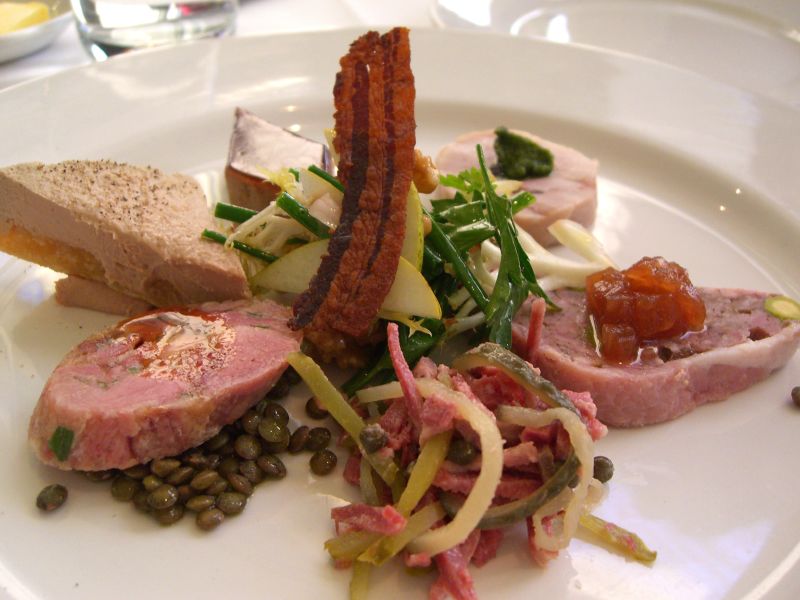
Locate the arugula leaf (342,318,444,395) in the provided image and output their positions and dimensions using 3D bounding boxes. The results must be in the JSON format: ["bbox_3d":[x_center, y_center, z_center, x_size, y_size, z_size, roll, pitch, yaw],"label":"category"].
[{"bbox_3d":[-0.001,0.013,0.193,0.030,0.009,0.013,-32,46,-20],"label":"arugula leaf"}]

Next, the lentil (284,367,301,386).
[{"bbox_3d":[-0.025,0.017,0.198,0.006,0.004,0.006,-8,46,6],"label":"lentil"}]

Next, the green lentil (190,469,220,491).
[{"bbox_3d":[-0.037,0.034,0.168,0.006,0.003,0.006,-28,-6,20],"label":"green lentil"}]

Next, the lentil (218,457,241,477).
[{"bbox_3d":[-0.033,0.033,0.172,0.006,0.003,0.006,1,37,-1],"label":"lentil"}]

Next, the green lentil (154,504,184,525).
[{"bbox_3d":[-0.043,0.040,0.164,0.006,0.003,0.006,1,37,-1],"label":"green lentil"}]

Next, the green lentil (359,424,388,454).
[{"bbox_3d":[-0.005,0.028,0.176,0.006,0.005,0.006,1,35,0],"label":"green lentil"}]

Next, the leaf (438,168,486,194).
[{"bbox_3d":[0.016,-0.031,0.232,0.013,0.004,0.009,1,57,0],"label":"leaf"}]

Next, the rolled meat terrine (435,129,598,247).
[{"bbox_3d":[0.036,-0.035,0.271,0.050,0.012,0.054,1,35,0],"label":"rolled meat terrine"}]

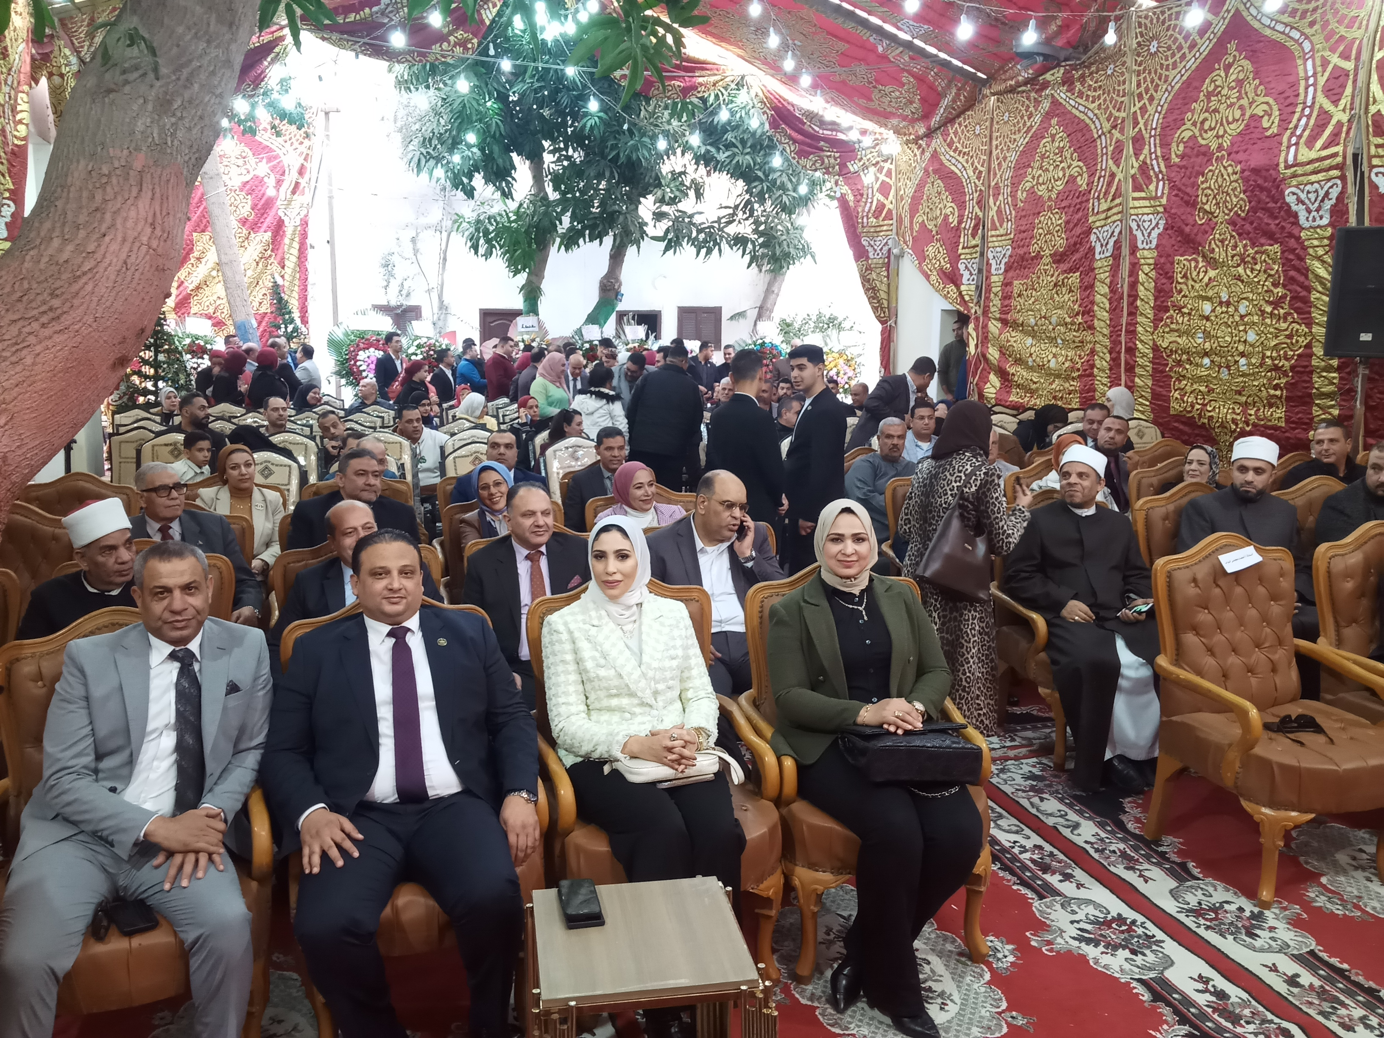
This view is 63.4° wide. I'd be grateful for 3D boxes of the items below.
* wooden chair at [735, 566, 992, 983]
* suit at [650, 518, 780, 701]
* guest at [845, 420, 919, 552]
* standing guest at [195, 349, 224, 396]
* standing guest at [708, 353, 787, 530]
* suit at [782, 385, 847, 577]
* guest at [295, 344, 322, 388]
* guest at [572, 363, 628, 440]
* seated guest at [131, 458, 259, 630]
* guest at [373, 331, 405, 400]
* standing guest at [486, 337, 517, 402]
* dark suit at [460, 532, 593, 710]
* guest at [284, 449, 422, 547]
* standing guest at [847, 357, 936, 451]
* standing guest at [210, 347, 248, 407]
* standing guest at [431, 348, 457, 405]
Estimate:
[{"bbox_3d":[0.514,0.723,3.458,0.660,1.110,0.700,-2,10,-14],"label":"wooden chair"},{"bbox_3d":[0.120,0.525,4.342,0.600,1.020,0.740,-3,10,-17],"label":"suit"},{"bbox_3d":[1.159,0.097,6.431,0.580,1.290,0.800,-2,9,-10],"label":"guest"},{"bbox_3d":[-5.727,-1.211,13.534,0.480,1.651,0.360,-6,11,-33],"label":"standing guest"},{"bbox_3d":[0.305,-0.094,6.264,0.470,1.730,0.310,3,10,20],"label":"standing guest"},{"bbox_3d":[0.678,0.014,6.186,0.340,1.480,0.500,-3,10,-16],"label":"suit"},{"bbox_3d":[-4.696,-1.276,13.739,0.320,1.713,0.480,4,10,23],"label":"guest"},{"bbox_3d":[-0.756,-0.516,9.393,0.480,1.570,0.360,5,11,30],"label":"guest"},{"bbox_3d":[-1.974,0.444,4.417,0.580,1.280,0.820,-5,10,-25],"label":"seated guest"},{"bbox_3d":[-3.453,-1.217,12.875,0.330,1.810,0.500,4,10,25],"label":"guest"},{"bbox_3d":[-2.197,-1.214,12.977,0.360,1.770,0.520,0,9,-2],"label":"standing guest"},{"bbox_3d":[-0.509,0.584,3.866,0.570,1.020,0.750,-4,10,-20],"label":"dark suit"},{"bbox_3d":[-1.399,0.375,4.792,0.580,1.290,0.820,-5,10,-25],"label":"guest"},{"bbox_3d":[1.510,-0.412,8.647,0.740,1.660,0.500,-2,10,-13],"label":"standing guest"},{"bbox_3d":[-4.998,-1.023,12.198,0.360,1.650,0.460,-8,13,-41],"label":"standing guest"},{"bbox_3d":[-3.183,-1.360,14.434,0.300,1.653,0.470,4,10,23],"label":"standing guest"}]

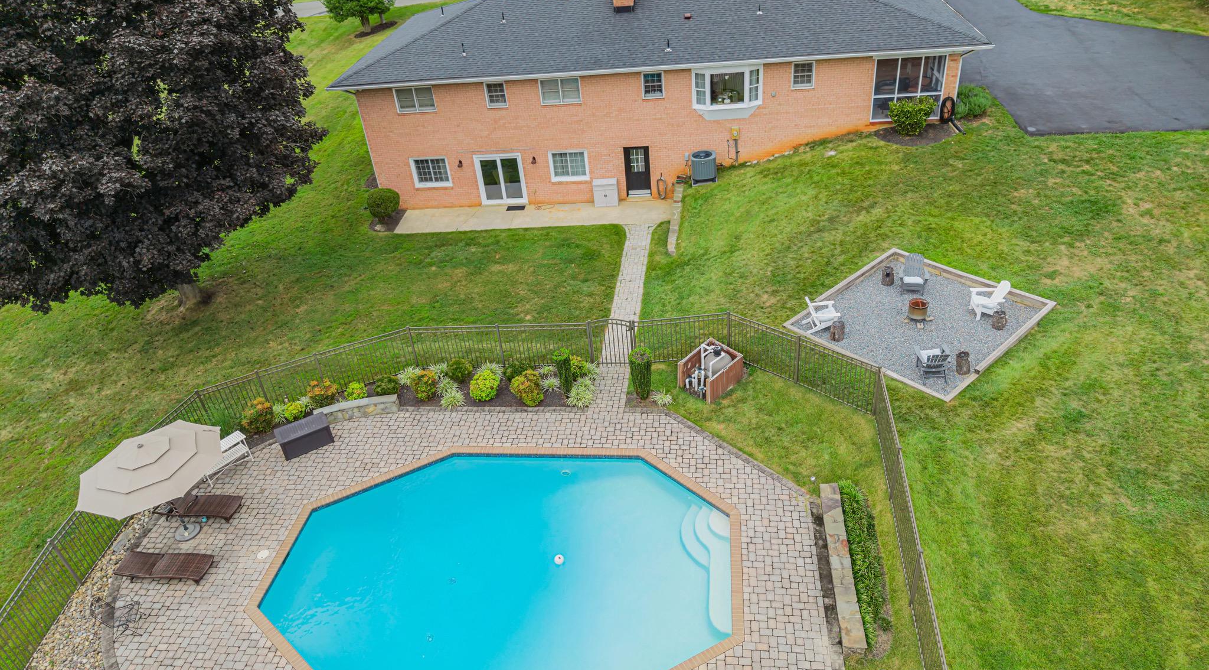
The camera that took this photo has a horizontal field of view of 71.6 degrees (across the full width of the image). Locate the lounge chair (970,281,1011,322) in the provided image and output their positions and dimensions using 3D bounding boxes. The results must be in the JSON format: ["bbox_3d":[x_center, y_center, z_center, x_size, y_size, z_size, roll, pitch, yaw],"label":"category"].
[{"bbox_3d":[10.037,-0.955,21.949,0.860,0.960,0.750,-1,33,8],"label":"lounge chair"}]

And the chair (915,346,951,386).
[{"bbox_3d":[7.862,0.552,19.965,0.750,0.960,0.860,-1,33,7],"label":"chair"}]

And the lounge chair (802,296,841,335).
[{"bbox_3d":[5.720,-0.596,22.102,0.860,0.960,0.750,-4,33,3],"label":"lounge chair"}]

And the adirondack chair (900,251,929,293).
[{"bbox_3d":[8.594,-1.660,23.283,0.750,0.960,0.860,5,34,16],"label":"adirondack chair"}]

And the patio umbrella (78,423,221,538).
[{"bbox_3d":[-9.387,3.309,17.867,3.030,2.560,3.030,-6,33,0],"label":"patio umbrella"}]

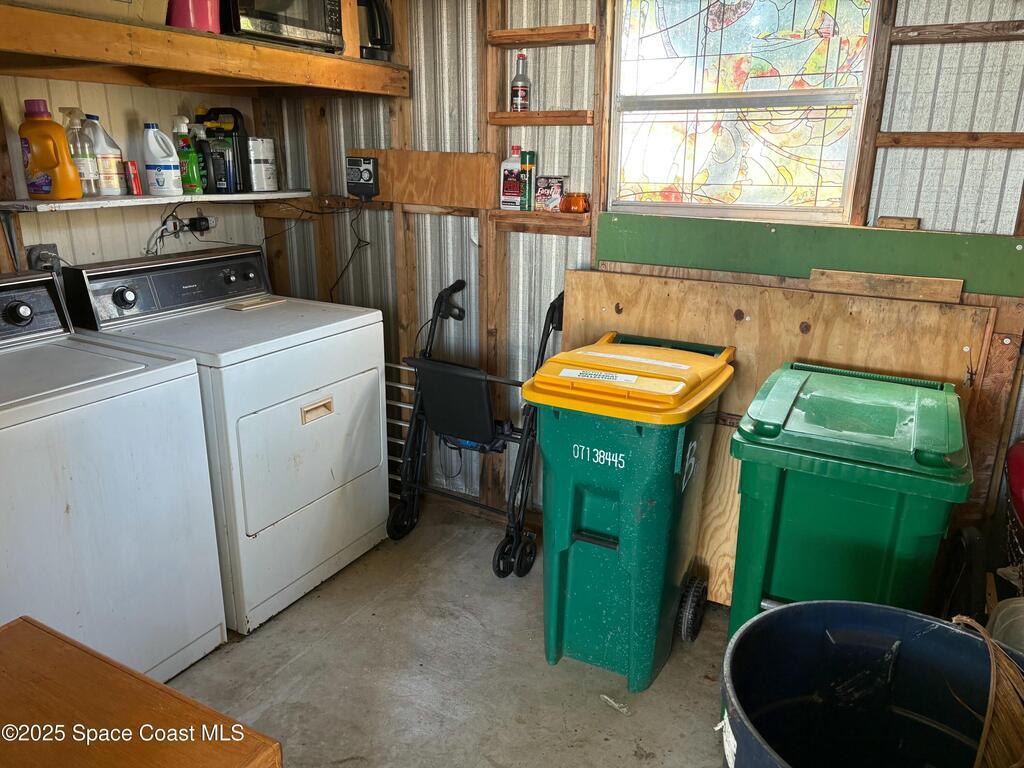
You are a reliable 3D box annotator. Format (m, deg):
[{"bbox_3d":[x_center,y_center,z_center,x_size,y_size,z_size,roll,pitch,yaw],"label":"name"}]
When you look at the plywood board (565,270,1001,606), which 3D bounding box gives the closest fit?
[{"bbox_3d":[0.731,0.223,2.520,1.295,1.085,0.025,11,16,30],"label":"plywood board"}]

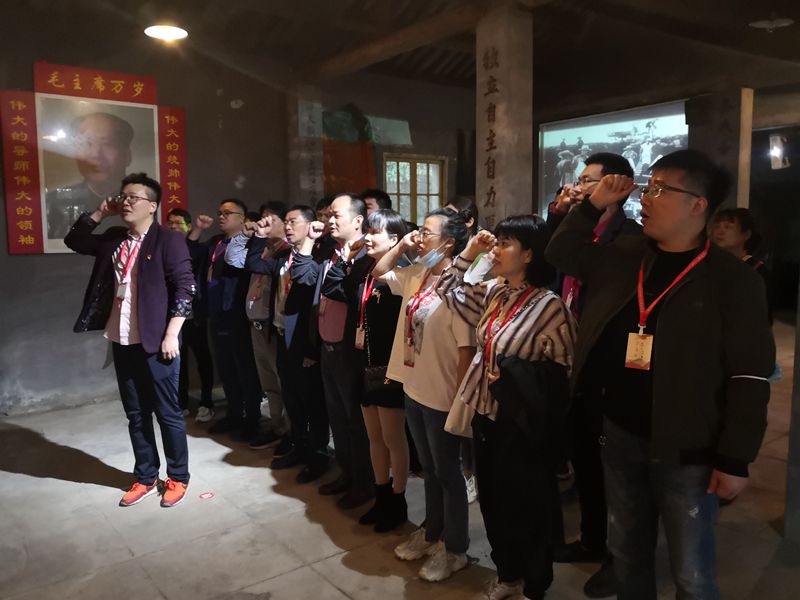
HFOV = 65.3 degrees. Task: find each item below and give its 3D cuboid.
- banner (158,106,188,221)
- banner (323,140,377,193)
[{"bbox_3d":[-2.182,-1.158,6.064,0.265,1.386,0.020,-4,6,-37],"label":"banner"},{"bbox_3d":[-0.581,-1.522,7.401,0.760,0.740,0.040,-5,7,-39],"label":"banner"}]

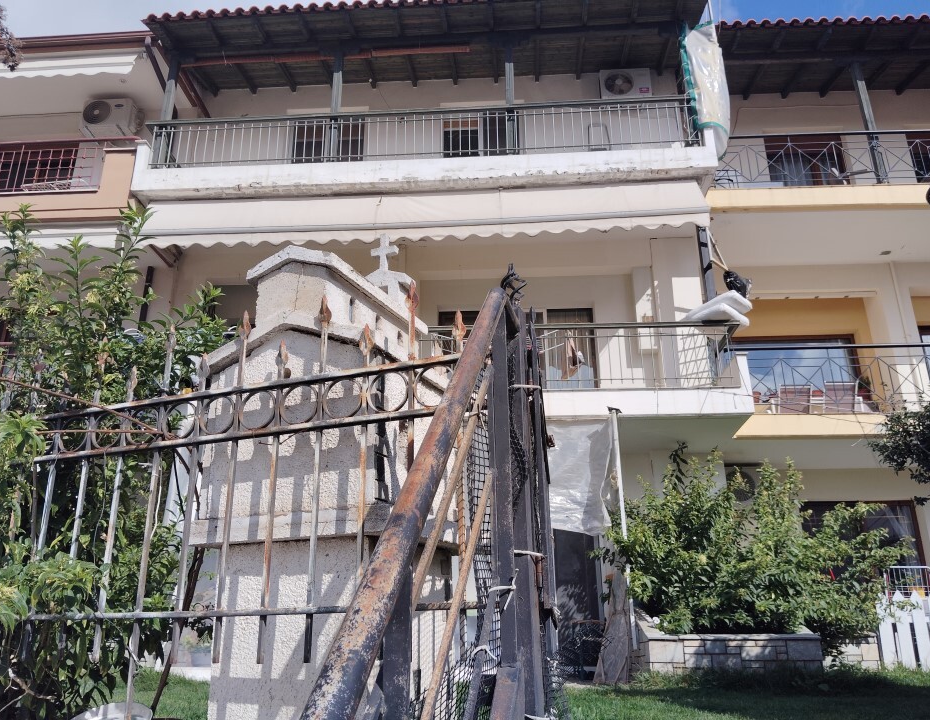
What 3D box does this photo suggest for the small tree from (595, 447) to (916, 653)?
[{"bbox_3d":[2.926,1.905,7.874,2.850,1.950,1.900,-2,-19,4],"label":"small tree"}]

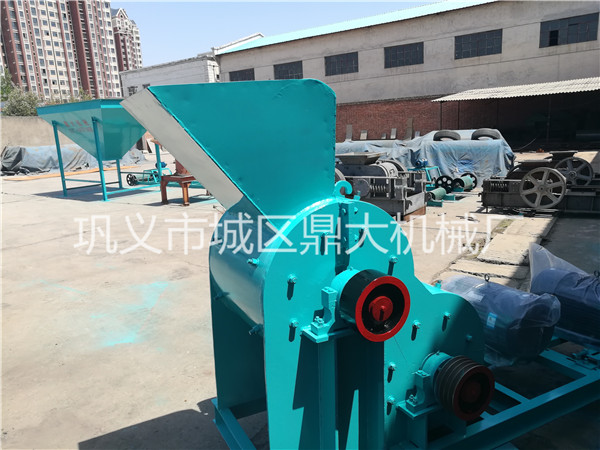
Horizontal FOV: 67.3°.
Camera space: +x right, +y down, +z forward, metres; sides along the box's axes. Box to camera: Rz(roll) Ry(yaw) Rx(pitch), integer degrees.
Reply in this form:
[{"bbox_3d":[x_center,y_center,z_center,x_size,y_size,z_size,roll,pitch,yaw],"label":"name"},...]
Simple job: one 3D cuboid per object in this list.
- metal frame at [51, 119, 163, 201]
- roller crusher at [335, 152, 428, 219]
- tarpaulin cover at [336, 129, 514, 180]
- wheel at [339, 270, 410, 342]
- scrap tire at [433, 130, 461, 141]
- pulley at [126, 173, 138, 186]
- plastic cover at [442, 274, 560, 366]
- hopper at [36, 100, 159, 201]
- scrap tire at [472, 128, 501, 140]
[{"bbox_3d":[-5.221,-1.845,12.330,2.028,2.010,1.758,6,15,36],"label":"metal frame"},{"bbox_3d":[1.209,-0.796,8.094,1.950,0.960,1.320,7,16,37],"label":"roller crusher"},{"bbox_3d":[3.267,-1.774,11.585,4.200,1.275,2.025,5,15,33],"label":"tarpaulin cover"},{"bbox_3d":[0.273,0.291,1.638,0.240,0.240,0.106,-7,11,-27],"label":"wheel"},{"bbox_3d":[3.469,-2.096,10.673,0.640,0.195,0.640,5,15,33],"label":"scrap tire"},{"bbox_3d":[-5.200,-1.402,13.950,0.393,0.393,0.128,6,15,36],"label":"pulley"},{"bbox_3d":[1.276,0.579,2.981,0.407,0.436,0.713,-7,11,-27],"label":"plastic cover"},{"bbox_3d":[-5.232,-2.040,12.289,3.121,2.409,1.883,6,15,36],"label":"hopper"},{"bbox_3d":[4.140,-1.987,10.006,0.642,0.195,0.642,5,15,33],"label":"scrap tire"}]

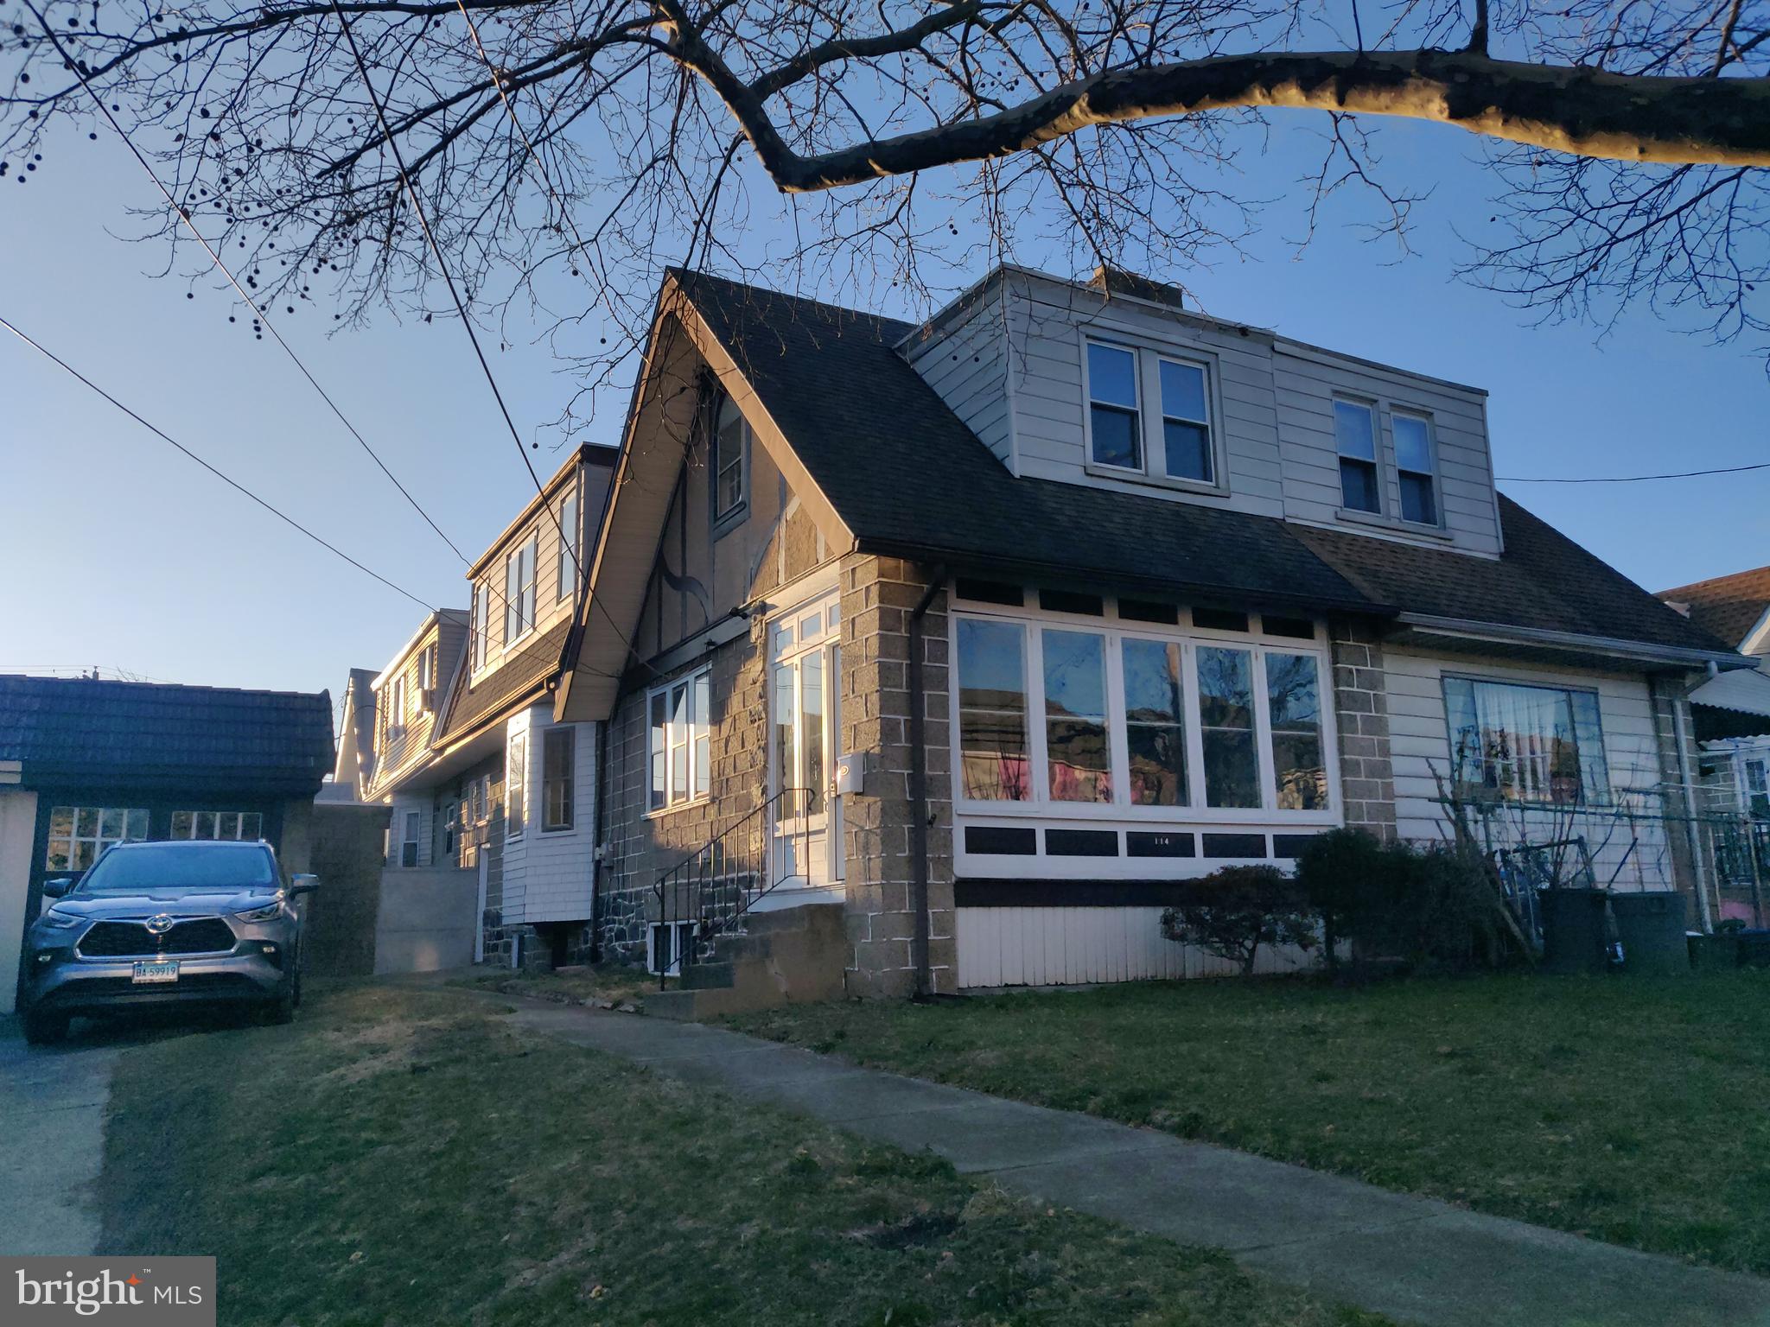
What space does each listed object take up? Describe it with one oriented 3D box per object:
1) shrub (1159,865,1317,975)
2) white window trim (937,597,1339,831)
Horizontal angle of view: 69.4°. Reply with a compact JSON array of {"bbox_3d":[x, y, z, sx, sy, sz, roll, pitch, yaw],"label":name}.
[{"bbox_3d":[2.728,1.980,9.869,1.127,0.866,1.057,5,-12,-28],"label":"shrub"},{"bbox_3d":[2.246,0.465,10.527,4.006,1.711,0.141,5,-12,-28],"label":"white window trim"}]

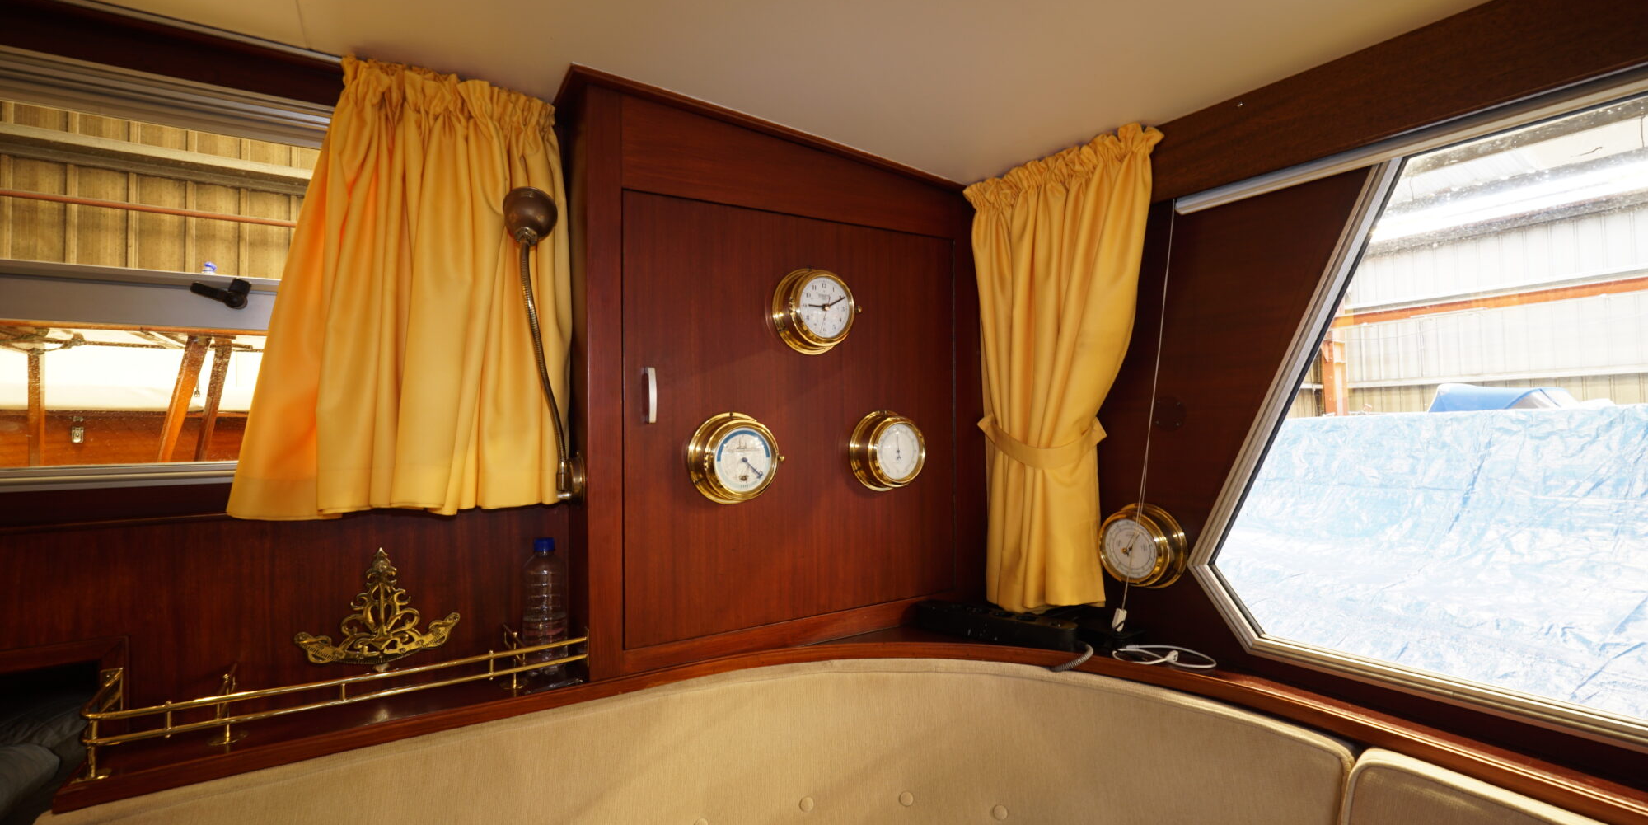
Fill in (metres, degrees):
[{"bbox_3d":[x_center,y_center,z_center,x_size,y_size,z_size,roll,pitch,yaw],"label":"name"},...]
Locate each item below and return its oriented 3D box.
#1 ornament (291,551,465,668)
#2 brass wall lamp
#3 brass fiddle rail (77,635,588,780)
[{"bbox_3d":[-0.648,0.290,1.006,0.200,0.180,0.025,0,0,-30],"label":"ornament"},{"bbox_3d":[-0.426,-0.100,1.042,0.110,0.485,0.085,0,0,-30],"label":"brass wall lamp"},{"bbox_3d":[-0.619,0.358,0.936,0.555,0.080,0.125,0,0,-30],"label":"brass fiddle rail"}]

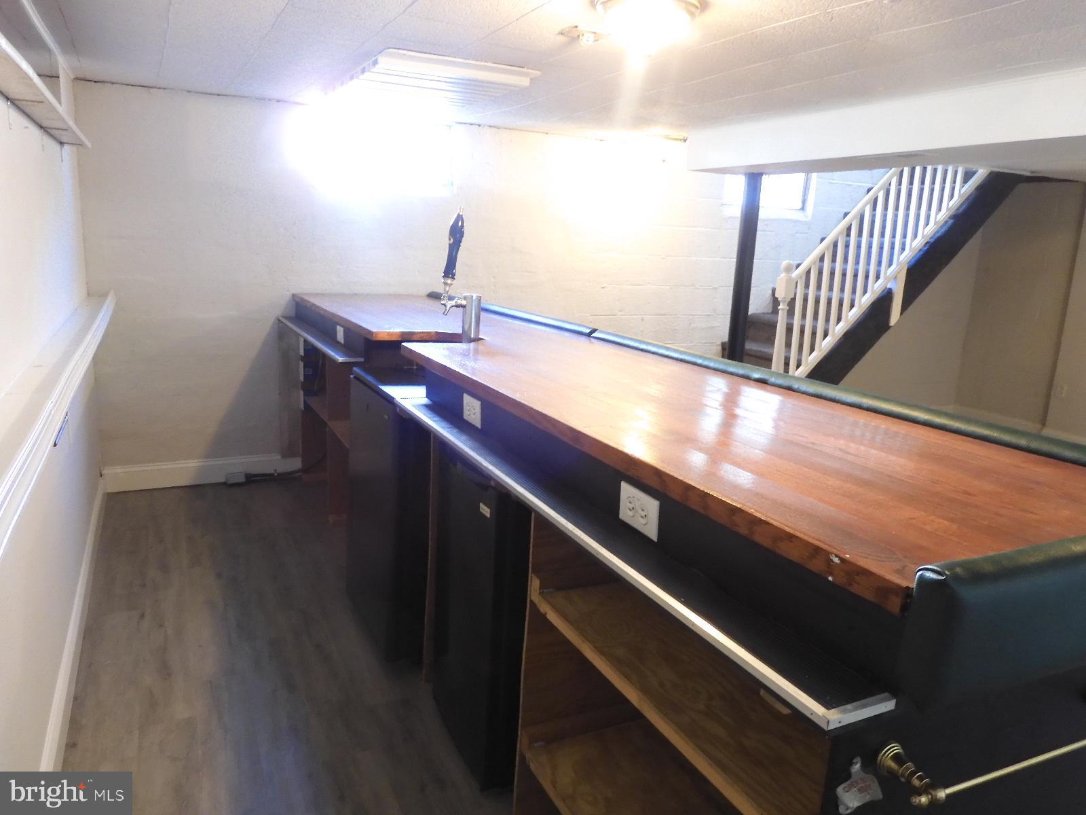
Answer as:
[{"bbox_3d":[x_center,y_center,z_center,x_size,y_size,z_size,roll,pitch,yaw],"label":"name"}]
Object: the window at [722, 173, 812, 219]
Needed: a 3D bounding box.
[{"bbox_3d":[1.676,-1.595,5.593,0.830,0.378,0.100,-3,14,-26],"label":"window"}]

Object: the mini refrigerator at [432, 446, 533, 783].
[{"bbox_3d":[-0.019,0.545,2.162,0.480,0.845,0.450,-3,14,-26],"label":"mini refrigerator"}]

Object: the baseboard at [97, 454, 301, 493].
[{"bbox_3d":[-1.898,0.370,4.256,1.018,0.131,0.018,-3,14,-26],"label":"baseboard"}]

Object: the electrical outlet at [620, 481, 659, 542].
[{"bbox_3d":[0.160,0.174,1.269,0.008,0.070,0.115,-3,14,-26],"label":"electrical outlet"}]

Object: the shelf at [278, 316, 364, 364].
[{"bbox_3d":[-1.103,-0.341,3.633,0.110,0.022,1.525,-3,14,-26],"label":"shelf"}]

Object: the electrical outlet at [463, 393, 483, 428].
[{"bbox_3d":[-0.185,0.008,1.949,0.008,0.070,0.117,-3,14,-26],"label":"electrical outlet"}]

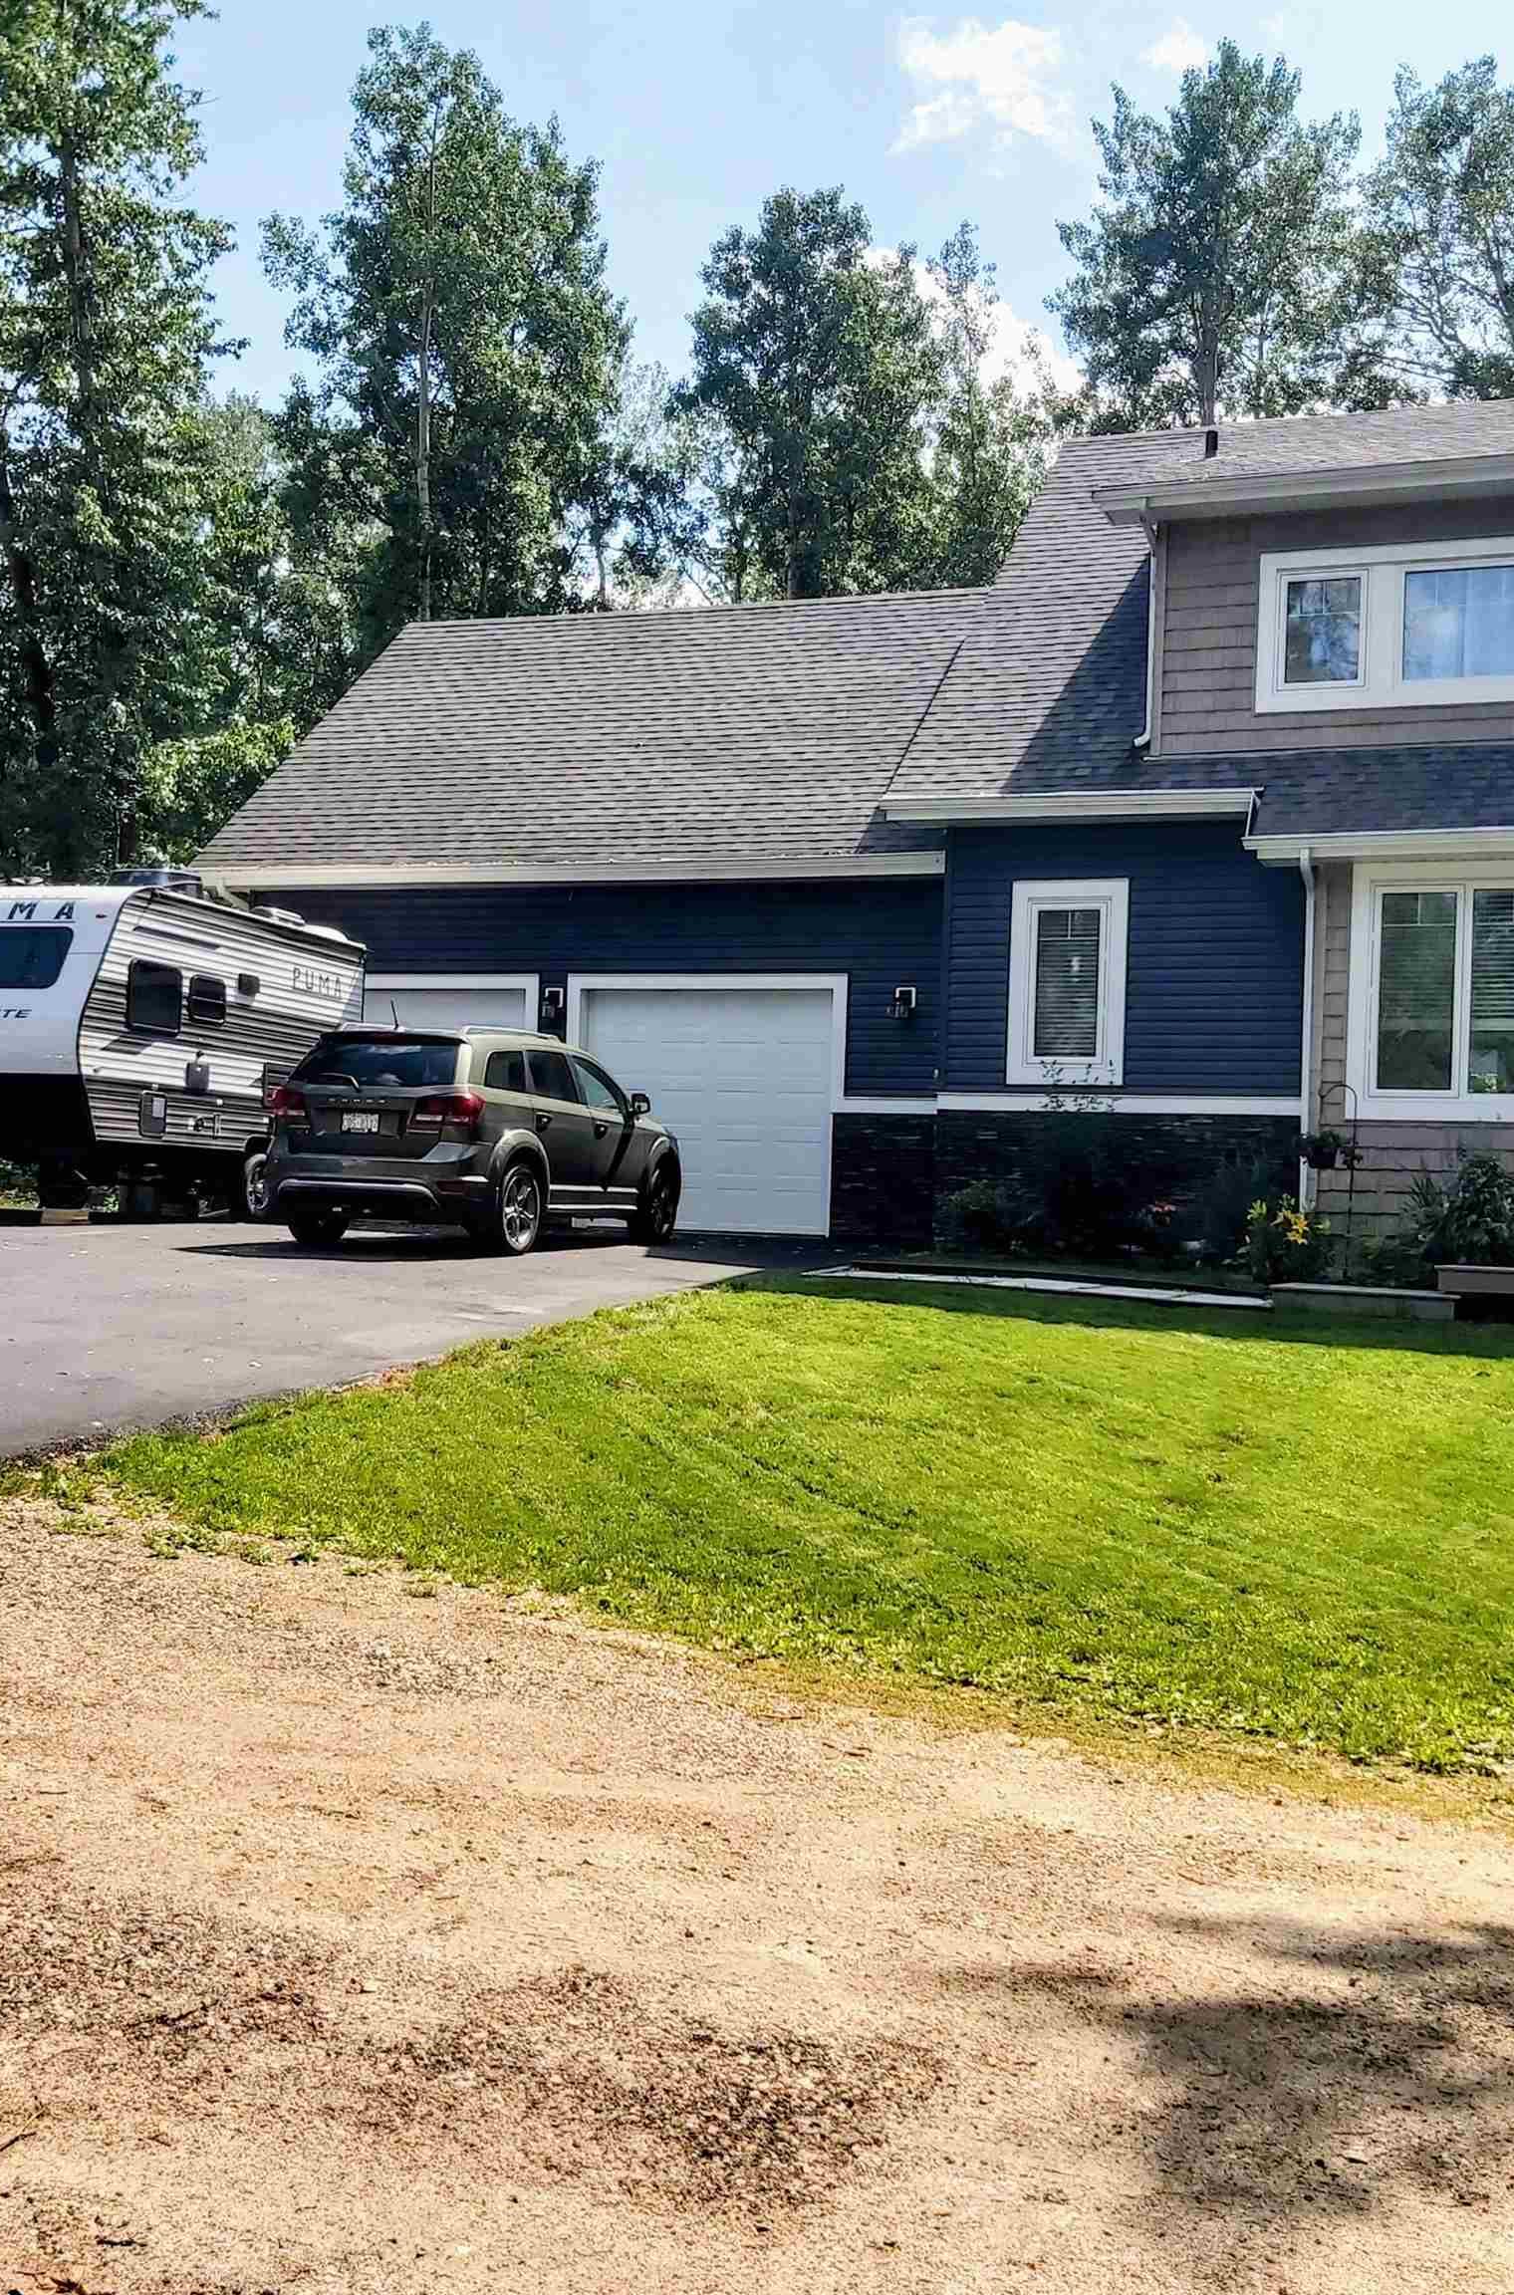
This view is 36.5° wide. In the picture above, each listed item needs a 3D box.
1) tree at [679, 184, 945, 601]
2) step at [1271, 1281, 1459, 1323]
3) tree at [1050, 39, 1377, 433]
[{"bbox_3d":[0.651,-8.131,42.608,4.965,19.684,4.965,1,-2,21],"label":"tree"},{"bbox_3d":[4.125,1.050,15.568,1.209,0.200,0.380,1,-3,26],"label":"step"},{"bbox_3d":[7.353,-8.485,38.590,5.558,20.585,5.558,1,-2,21],"label":"tree"}]

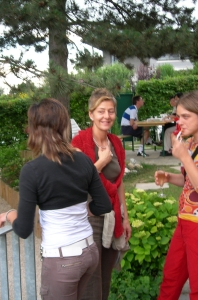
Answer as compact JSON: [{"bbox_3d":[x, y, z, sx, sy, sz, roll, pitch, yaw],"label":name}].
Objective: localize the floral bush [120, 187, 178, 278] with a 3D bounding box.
[{"bbox_3d":[0.391,0.639,3.400,0.600,0.670,0.550,-1,4,0],"label":"floral bush"}]

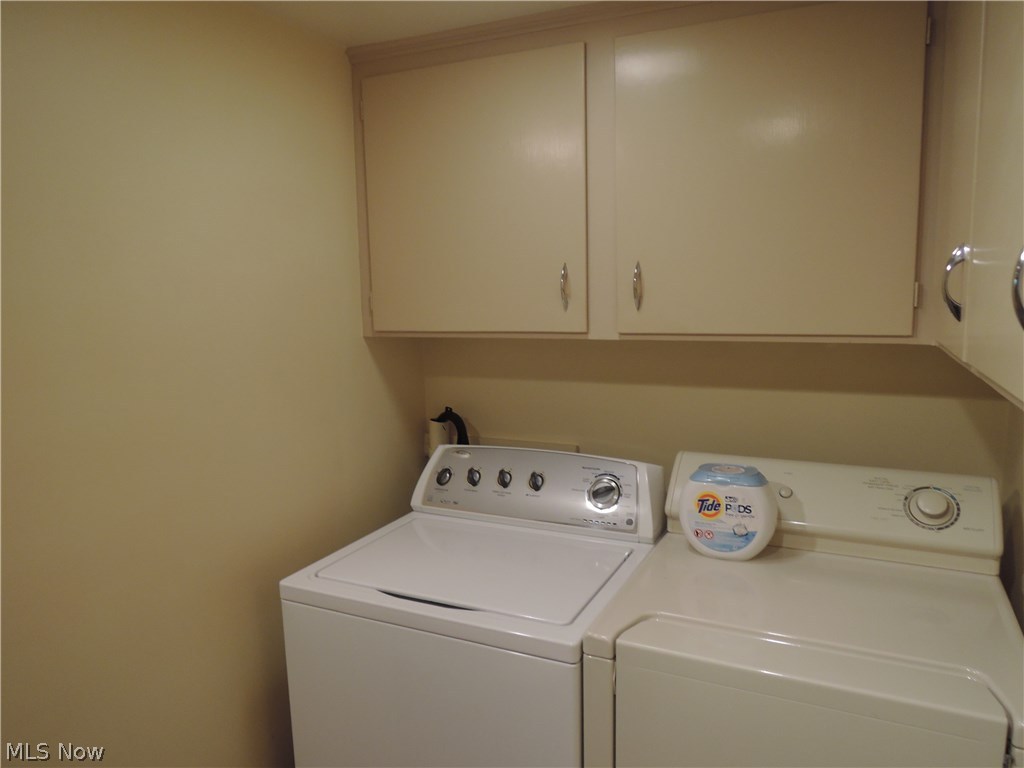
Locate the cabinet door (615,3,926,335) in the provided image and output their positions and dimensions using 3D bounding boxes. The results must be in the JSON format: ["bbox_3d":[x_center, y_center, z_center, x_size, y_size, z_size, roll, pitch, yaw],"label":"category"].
[{"bbox_3d":[0.541,-0.454,1.573,0.634,0.691,0.025,2,9,25],"label":"cabinet door"}]

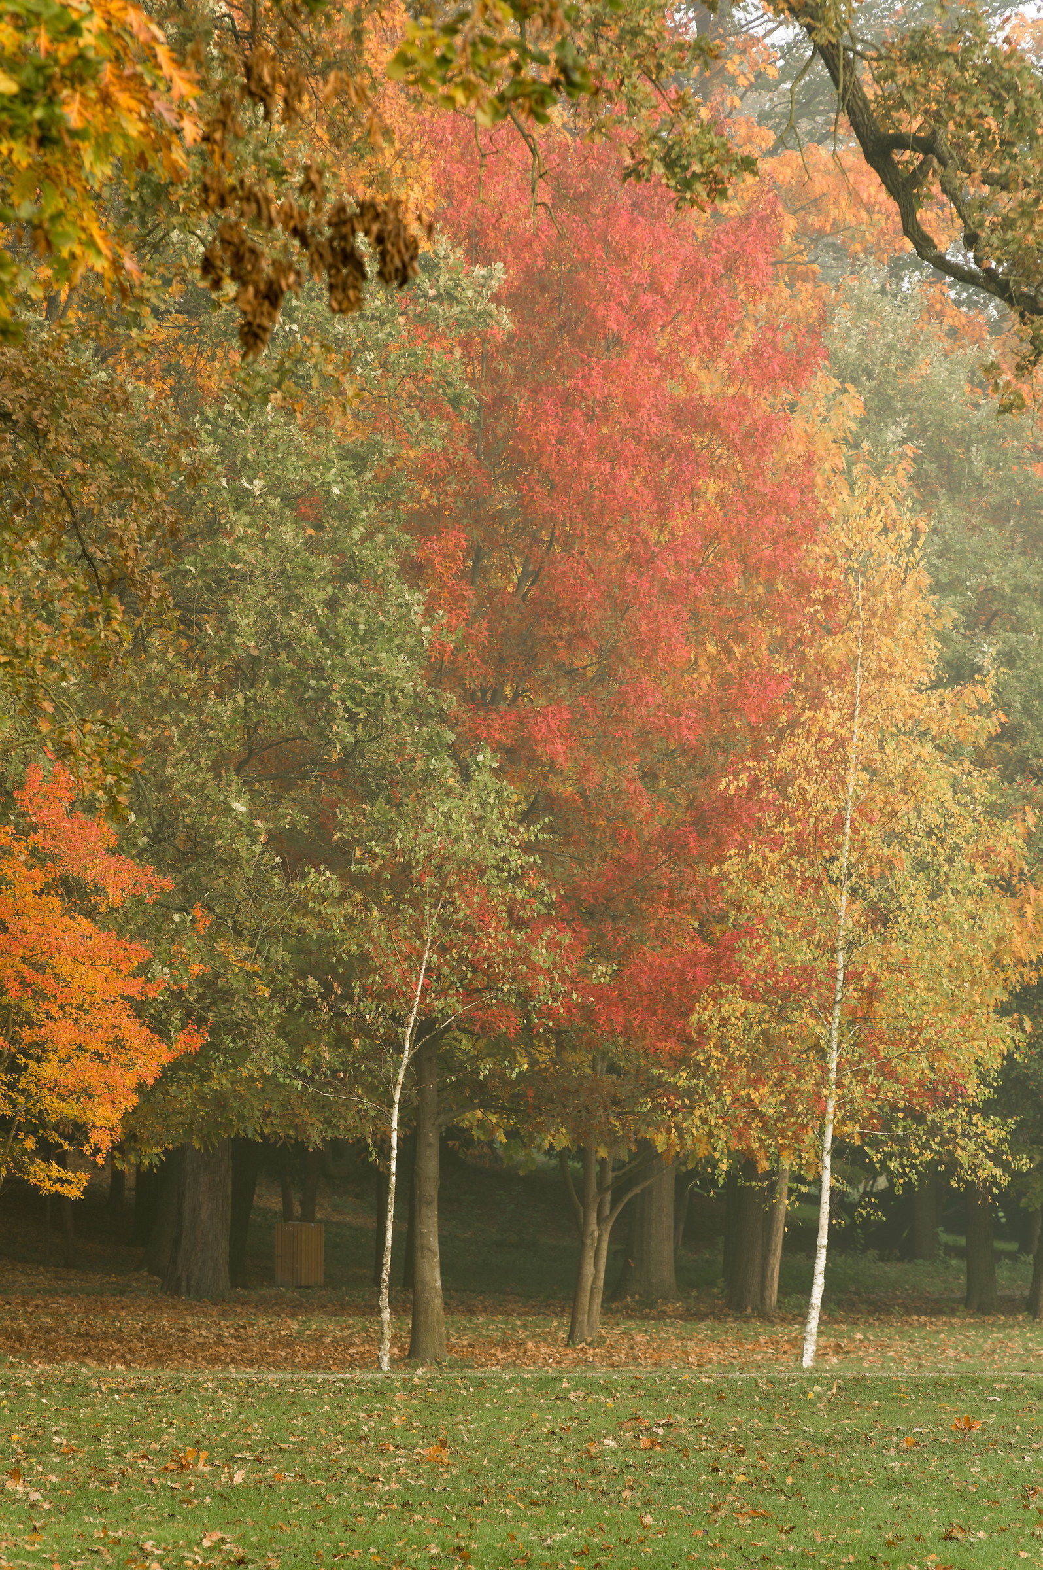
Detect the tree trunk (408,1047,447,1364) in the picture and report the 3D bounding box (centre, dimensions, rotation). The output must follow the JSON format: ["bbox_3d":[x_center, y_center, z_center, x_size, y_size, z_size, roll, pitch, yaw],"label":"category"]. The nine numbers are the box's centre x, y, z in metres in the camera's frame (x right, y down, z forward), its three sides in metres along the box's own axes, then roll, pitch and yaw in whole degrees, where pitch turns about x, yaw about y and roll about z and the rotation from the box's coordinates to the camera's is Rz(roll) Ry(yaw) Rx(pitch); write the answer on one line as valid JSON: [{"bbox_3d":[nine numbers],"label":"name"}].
[{"bbox_3d":[-0.896,3.915,83.000,0.324,3.054,0.301,0,-3,0],"label":"tree trunk"}]

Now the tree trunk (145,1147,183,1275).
[{"bbox_3d":[-5.524,6.643,136.000,0.625,2.009,0.625,0,-3,0],"label":"tree trunk"}]

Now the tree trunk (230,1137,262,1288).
[{"bbox_3d":[-4.314,6.673,137.000,0.535,2.329,0.535,0,-3,0],"label":"tree trunk"}]

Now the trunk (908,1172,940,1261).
[{"bbox_3d":[6.536,6.985,143.000,0.498,1.594,0.498,0,-3,0],"label":"trunk"}]

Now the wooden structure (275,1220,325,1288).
[{"bbox_3d":[-3.229,6.823,128.000,0.713,0.945,0.696,0,-3,0],"label":"wooden structure"}]

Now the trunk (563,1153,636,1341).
[{"bbox_3d":[0.981,5.787,110.000,0.889,2.422,0.533,0,-3,0],"label":"trunk"}]

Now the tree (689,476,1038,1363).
[{"bbox_3d":[3.188,1.257,82.000,3.200,8.262,3.028,0,-3,0],"label":"tree"}]

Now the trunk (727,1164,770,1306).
[{"bbox_3d":[3.179,6.351,124.000,0.622,2.108,0.622,0,-3,0],"label":"trunk"}]

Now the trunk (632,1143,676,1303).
[{"bbox_3d":[1.746,5.747,116.000,0.598,2.101,0.566,0,-3,0],"label":"trunk"}]

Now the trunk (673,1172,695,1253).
[{"bbox_3d":[2.917,7.696,158.000,0.318,1.497,0.270,0,-3,0],"label":"trunk"}]

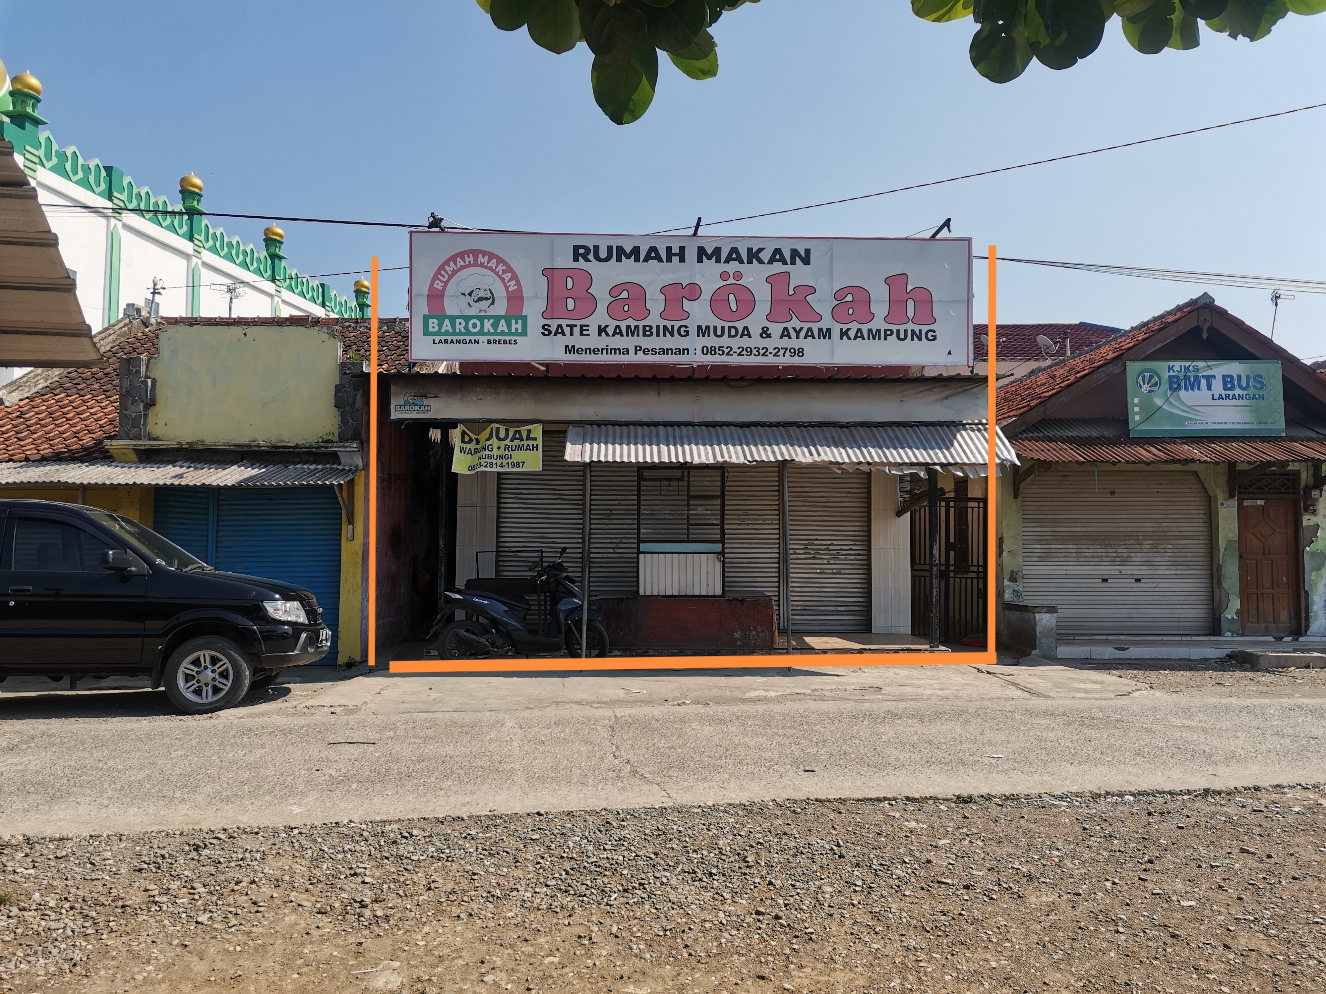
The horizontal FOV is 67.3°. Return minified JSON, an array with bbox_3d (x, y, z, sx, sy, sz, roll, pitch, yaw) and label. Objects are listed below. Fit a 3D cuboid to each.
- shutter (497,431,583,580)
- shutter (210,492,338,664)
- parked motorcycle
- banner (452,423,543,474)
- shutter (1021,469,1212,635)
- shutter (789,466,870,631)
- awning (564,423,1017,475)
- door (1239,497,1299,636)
[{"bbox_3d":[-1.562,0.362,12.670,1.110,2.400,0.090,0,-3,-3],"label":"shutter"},{"bbox_3d":[-4.519,0.850,11.680,1.470,2.200,0.090,0,-3,-1],"label":"shutter"},{"bbox_3d":[-1.494,1.141,10.300,1.860,1.200,0.680,0,-3,-3],"label":"parked motorcycle"},{"bbox_3d":[-1.814,-0.539,10.900,1.000,0.510,0.060,0,-3,-3],"label":"banner"},{"bbox_3d":[6.477,0.790,14.200,2.730,2.360,0.100,0,-3,0],"label":"shutter"},{"bbox_3d":[2.159,0.569,12.870,1.060,2.350,0.090,0,-3,-3],"label":"shutter"},{"bbox_3d":[1.320,-0.532,10.380,4.620,0.520,0.800,0,-3,-3],"label":"awning"},{"bbox_3d":[8.617,0.993,14.150,0.830,1.970,0.070,0,-3,0],"label":"door"}]

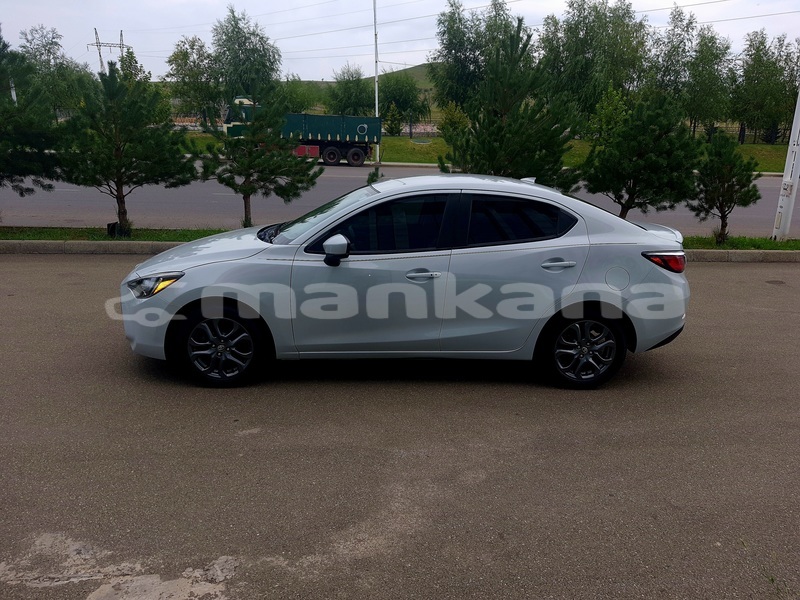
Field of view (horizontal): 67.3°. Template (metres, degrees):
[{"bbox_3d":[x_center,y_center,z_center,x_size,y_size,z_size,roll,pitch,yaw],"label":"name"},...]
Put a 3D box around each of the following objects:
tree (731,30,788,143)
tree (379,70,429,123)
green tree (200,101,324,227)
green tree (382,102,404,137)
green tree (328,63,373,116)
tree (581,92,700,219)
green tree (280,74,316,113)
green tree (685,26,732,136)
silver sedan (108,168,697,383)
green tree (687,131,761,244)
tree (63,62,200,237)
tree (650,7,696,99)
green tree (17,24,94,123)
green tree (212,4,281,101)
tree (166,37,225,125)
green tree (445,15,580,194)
[{"bbox_3d":[24.843,-14.634,41.550,4.000,7.370,3.880,9,18,28],"label":"tree"},{"bbox_3d":[0.265,-15.256,45.572,3.790,4.030,3.680,0,16,0],"label":"tree"},{"bbox_3d":[-2.098,-1.971,9.202,1.890,2.060,1.800,0,15,0],"label":"green tree"},{"bbox_3d":[-0.461,-12.798,42.635,1.560,2.310,1.480,0,15,0],"label":"green tree"},{"bbox_3d":[-3.734,-15.035,44.614,3.400,4.860,3.230,0,15,0],"label":"green tree"},{"bbox_3d":[3.677,-1.998,9.196,1.780,2.230,1.730,6,17,20],"label":"tree"},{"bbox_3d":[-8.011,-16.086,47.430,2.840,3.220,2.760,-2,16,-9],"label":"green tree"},{"bbox_3d":[21.319,-14.954,41.562,3.320,7.310,3.150,0,15,0],"label":"green tree"},{"bbox_3d":[0.038,-0.274,4.918,4.340,1.470,1.720,0,15,1],"label":"silver sedan"},{"bbox_3d":[4.963,-1.705,9.225,1.100,1.730,1.070,9,18,27],"label":"green tree"},{"bbox_3d":[-4.140,-2.239,9.142,2.040,2.570,1.970,-6,17,-23],"label":"tree"},{"bbox_3d":[18.800,-15.416,41.340,3.160,8.720,3.070,7,17,22],"label":"tree"},{"bbox_3d":[-23.744,-15.333,41.436,5.380,6.750,5.220,-8,18,-27],"label":"green tree"},{"bbox_3d":[-11.061,-16.724,43.626,4.900,8.640,4.660,0,15,0],"label":"green tree"},{"bbox_3d":[-14.737,-15.571,43.416,4.180,6.680,3.970,0,15,0],"label":"tree"},{"bbox_3d":[1.599,-2.441,8.873,2.010,3.150,1.910,0,15,0],"label":"green tree"}]

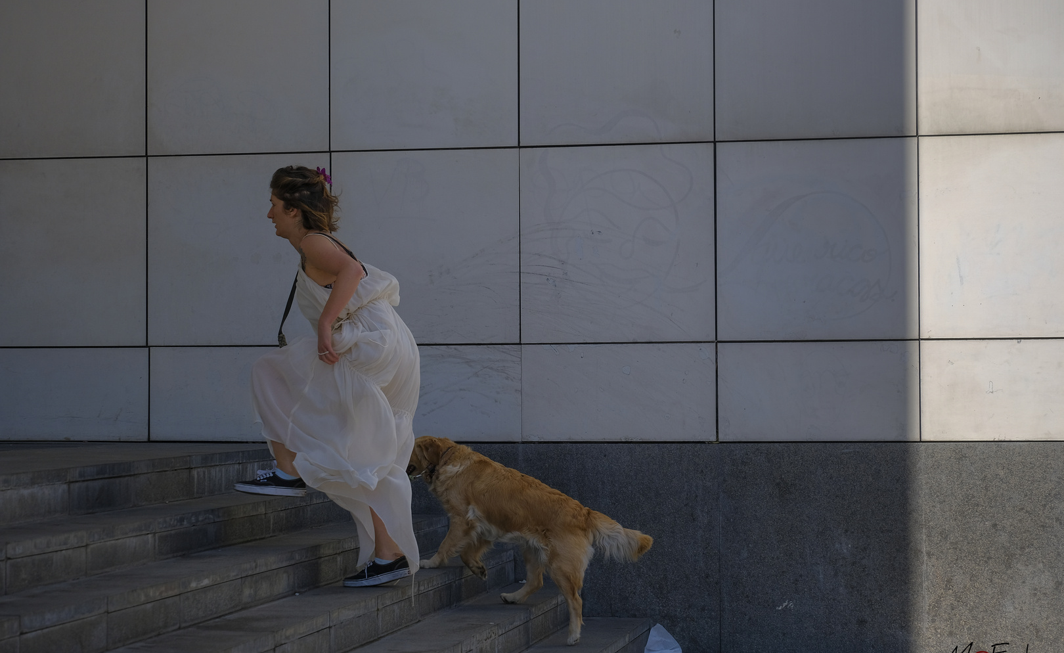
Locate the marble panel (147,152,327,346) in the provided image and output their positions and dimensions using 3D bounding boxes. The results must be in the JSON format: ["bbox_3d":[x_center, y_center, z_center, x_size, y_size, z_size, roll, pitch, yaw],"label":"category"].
[{"bbox_3d":[-1.355,-0.353,10.259,0.874,0.877,0.040,-1,-1,11],"label":"marble panel"}]

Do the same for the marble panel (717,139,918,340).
[{"bbox_3d":[1.252,-0.380,9.756,0.874,0.877,0.040,-1,-1,11],"label":"marble panel"}]

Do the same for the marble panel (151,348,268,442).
[{"bbox_3d":[-1.351,0.312,10.243,0.874,0.433,0.040,-1,-1,11],"label":"marble panel"}]

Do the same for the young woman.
[{"bbox_3d":[-0.751,0.182,8.140,0.640,1.545,0.460,-1,-1,11],"label":"young woman"}]

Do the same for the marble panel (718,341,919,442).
[{"bbox_3d":[1.256,0.285,9.740,0.874,0.433,0.040,-1,-1,11],"label":"marble panel"}]

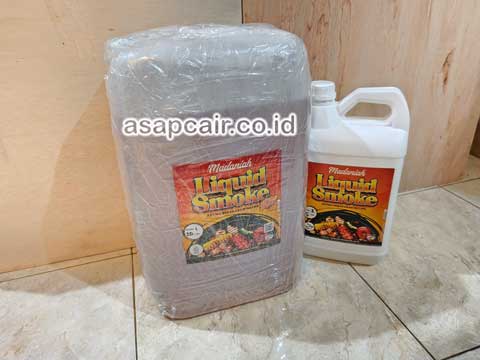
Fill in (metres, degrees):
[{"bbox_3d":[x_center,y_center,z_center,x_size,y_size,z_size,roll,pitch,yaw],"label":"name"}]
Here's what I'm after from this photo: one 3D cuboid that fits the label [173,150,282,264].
[{"bbox_3d":[-0.010,0.040,0.448,0.148,0.154,0.005,-10,26,-15],"label":"label"}]

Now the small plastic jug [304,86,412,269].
[{"bbox_3d":[0.202,-0.018,0.611,0.183,0.320,0.130,6,26,18],"label":"small plastic jug"}]

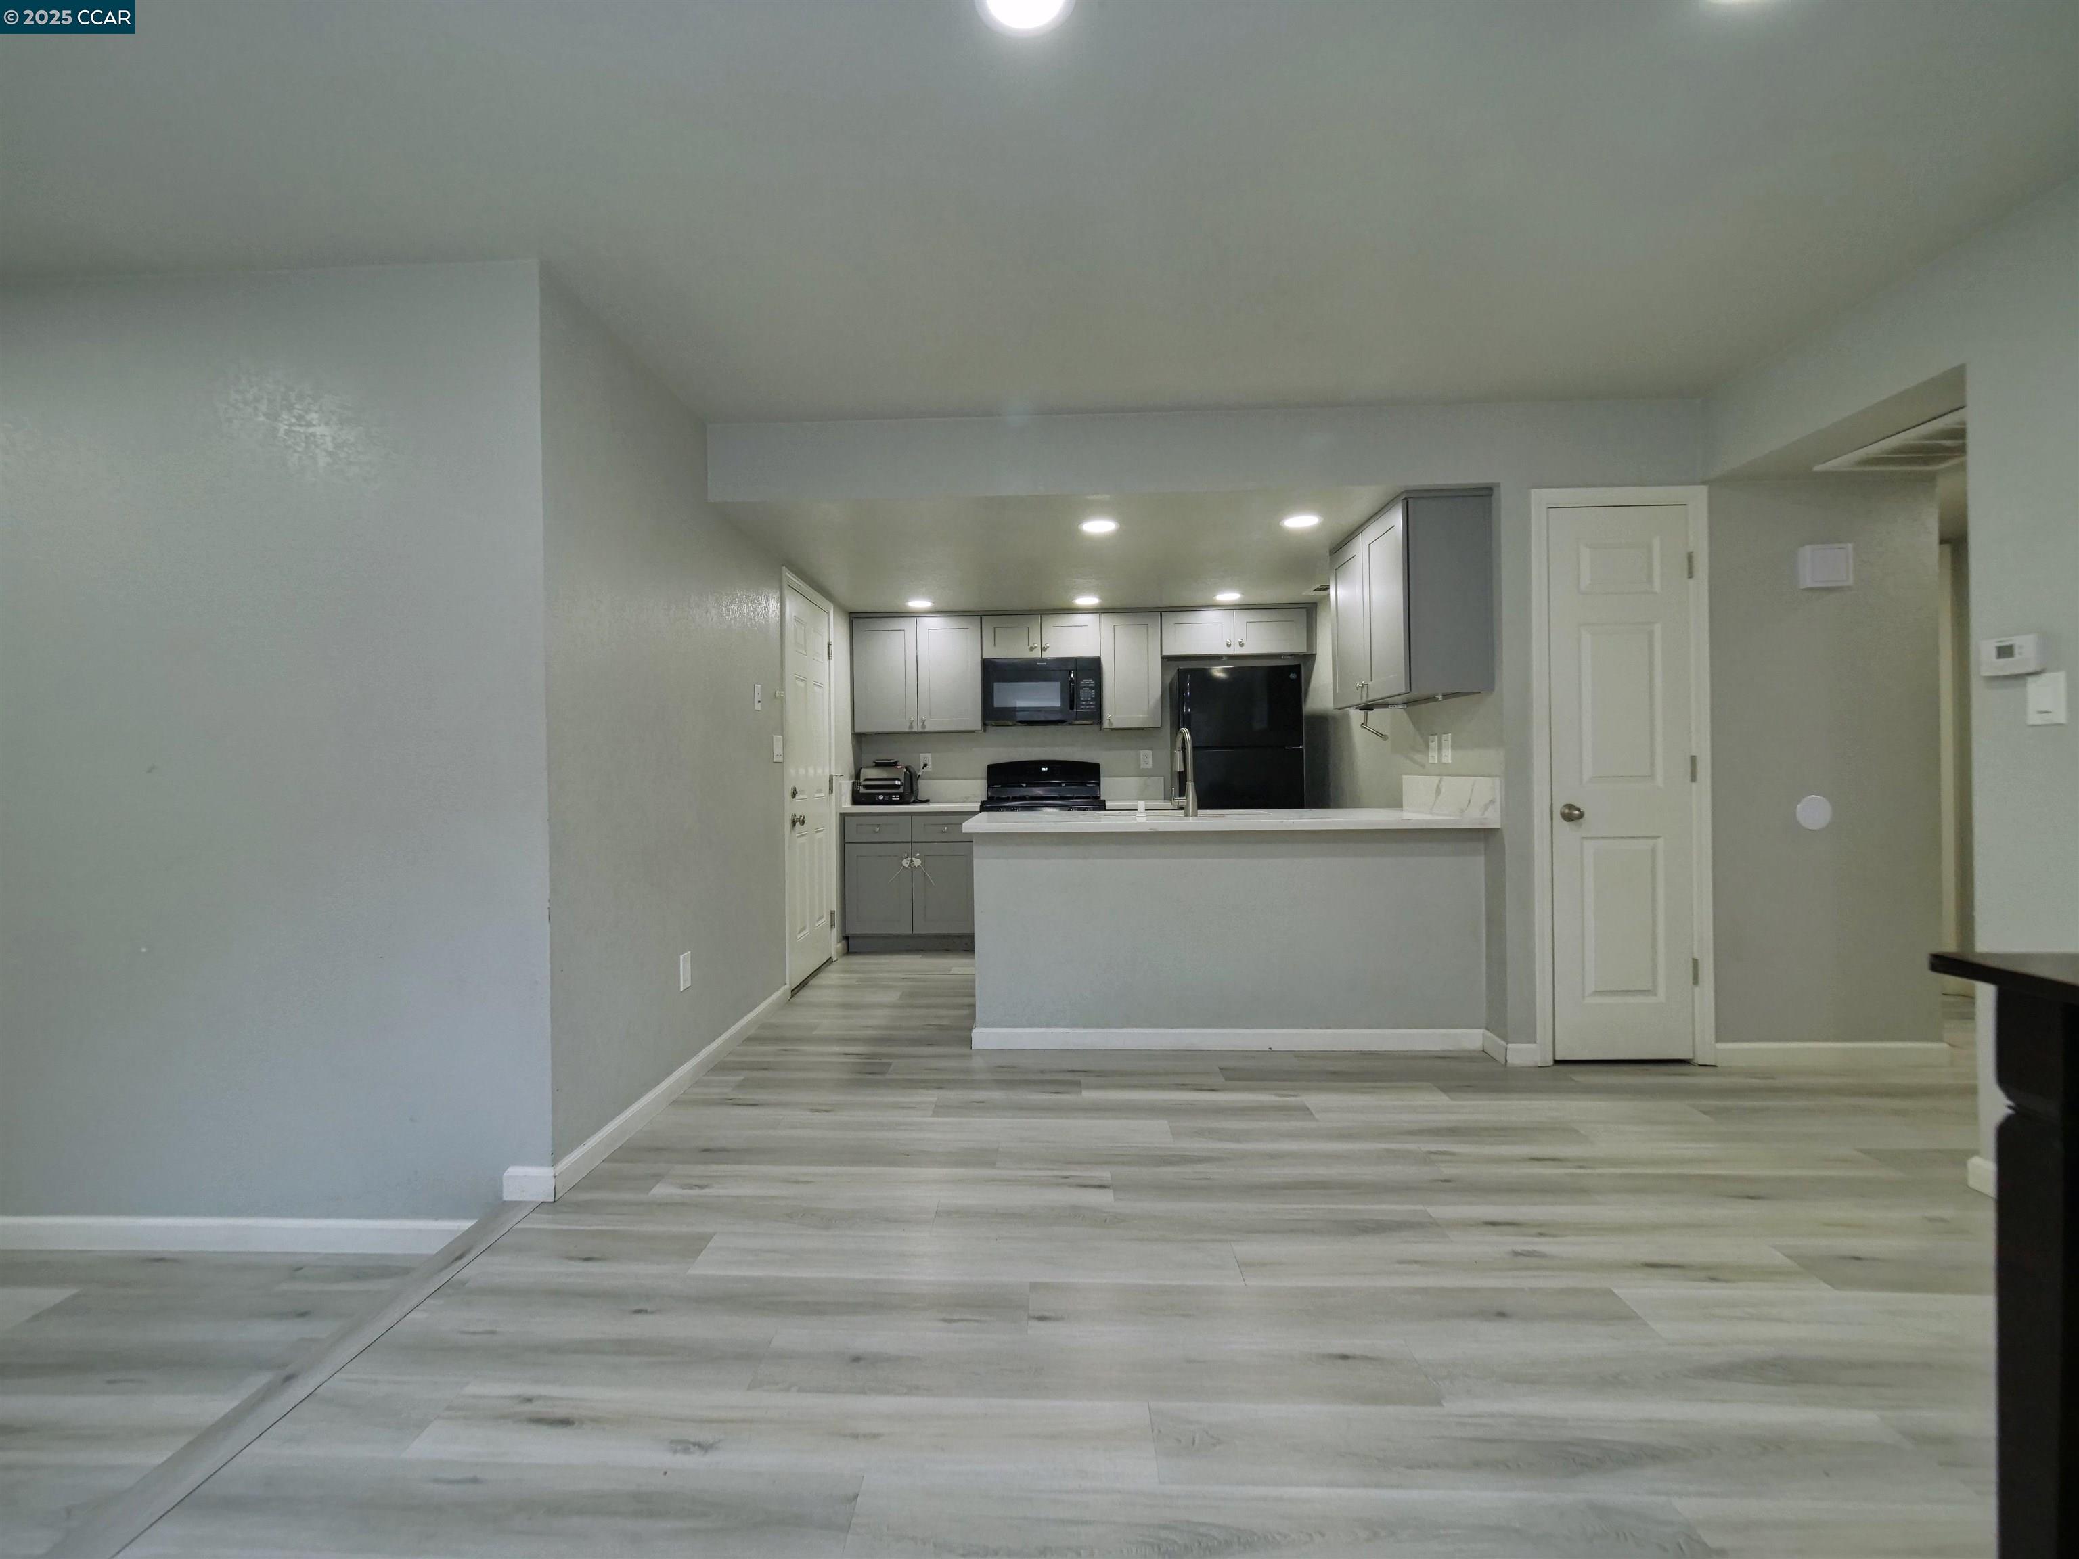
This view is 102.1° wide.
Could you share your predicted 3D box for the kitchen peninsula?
[{"bbox_3d":[0.728,0.604,3.579,2.007,0.912,0.840,-1,0,2],"label":"kitchen peninsula"}]

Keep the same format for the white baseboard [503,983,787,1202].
[{"bbox_3d":[-1.310,1.049,3.161,0.139,0.088,1.986,-1,0,1],"label":"white baseboard"}]

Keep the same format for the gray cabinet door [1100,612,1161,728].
[{"bbox_3d":[0.588,-0.700,5.403,0.383,0.752,0.025,-1,0,2],"label":"gray cabinet door"}]

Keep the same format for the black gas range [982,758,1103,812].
[{"bbox_3d":[0.038,0.472,5.318,0.761,1.185,0.660,-1,0,2],"label":"black gas range"}]

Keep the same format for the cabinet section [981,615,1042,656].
[{"bbox_3d":[-0.175,-0.920,5.541,0.380,0.278,0.322,-1,0,2],"label":"cabinet section"}]

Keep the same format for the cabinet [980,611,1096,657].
[{"bbox_3d":[0.012,-0.929,5.573,0.771,0.306,0.328,-1,0,2],"label":"cabinet"}]

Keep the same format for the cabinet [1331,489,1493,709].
[{"bbox_3d":[1.587,-0.723,3.651,0.329,0.774,0.863,-1,0,2],"label":"cabinet"}]

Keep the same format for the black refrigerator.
[{"bbox_3d":[1.179,0.202,5.214,0.702,1.700,0.750,-1,0,2],"label":"black refrigerator"}]

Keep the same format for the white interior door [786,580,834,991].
[{"bbox_3d":[-1.249,0.054,4.565,0.045,2.035,0.770,-1,0,2],"label":"white interior door"}]

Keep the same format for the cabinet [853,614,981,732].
[{"bbox_3d":[-0.786,-0.690,5.595,0.830,0.771,0.328,-1,0,2],"label":"cabinet"}]

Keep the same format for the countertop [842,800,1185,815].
[{"bbox_3d":[-0.183,0.178,5.422,2.053,0.039,0.639,-1,0,2],"label":"countertop"}]

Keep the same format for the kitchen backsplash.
[{"bbox_3d":[-0.181,-0.093,5.665,2.110,0.491,0.022,-1,0,2],"label":"kitchen backsplash"}]

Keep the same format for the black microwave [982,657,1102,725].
[{"bbox_3d":[0.024,-0.551,5.462,0.755,0.422,0.408,-1,0,2],"label":"black microwave"}]

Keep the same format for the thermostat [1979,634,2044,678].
[{"bbox_3d":[2.351,-0.297,2.030,0.027,0.092,0.120,-1,0,2],"label":"thermostat"}]

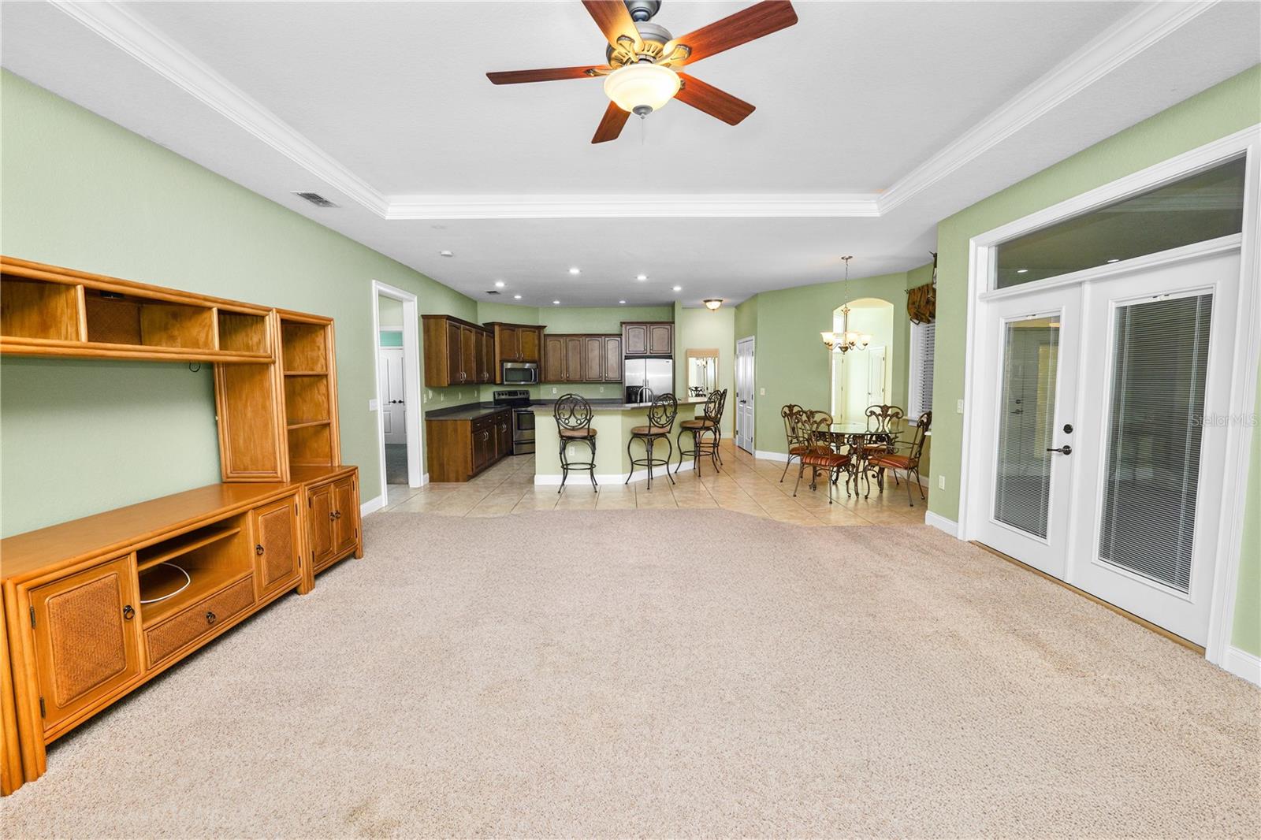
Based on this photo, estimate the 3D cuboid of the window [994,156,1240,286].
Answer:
[{"bbox_3d":[3.034,-1.183,3.203,0.060,0.388,1.575,-1,5,-1],"label":"window"}]

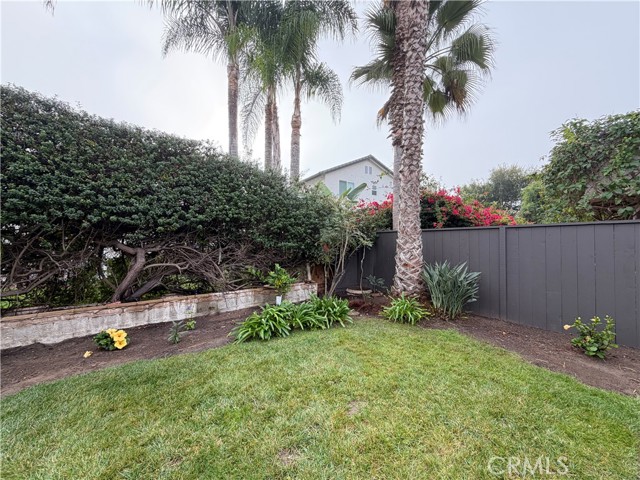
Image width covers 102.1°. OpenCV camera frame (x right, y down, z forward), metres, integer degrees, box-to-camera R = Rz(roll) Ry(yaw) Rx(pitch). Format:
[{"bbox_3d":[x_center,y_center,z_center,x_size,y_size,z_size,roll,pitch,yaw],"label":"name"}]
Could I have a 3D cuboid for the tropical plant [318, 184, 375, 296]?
[{"bbox_3d":[0.655,0.040,6.400,1.350,2.800,1.200,0,0,0],"label":"tropical plant"}]

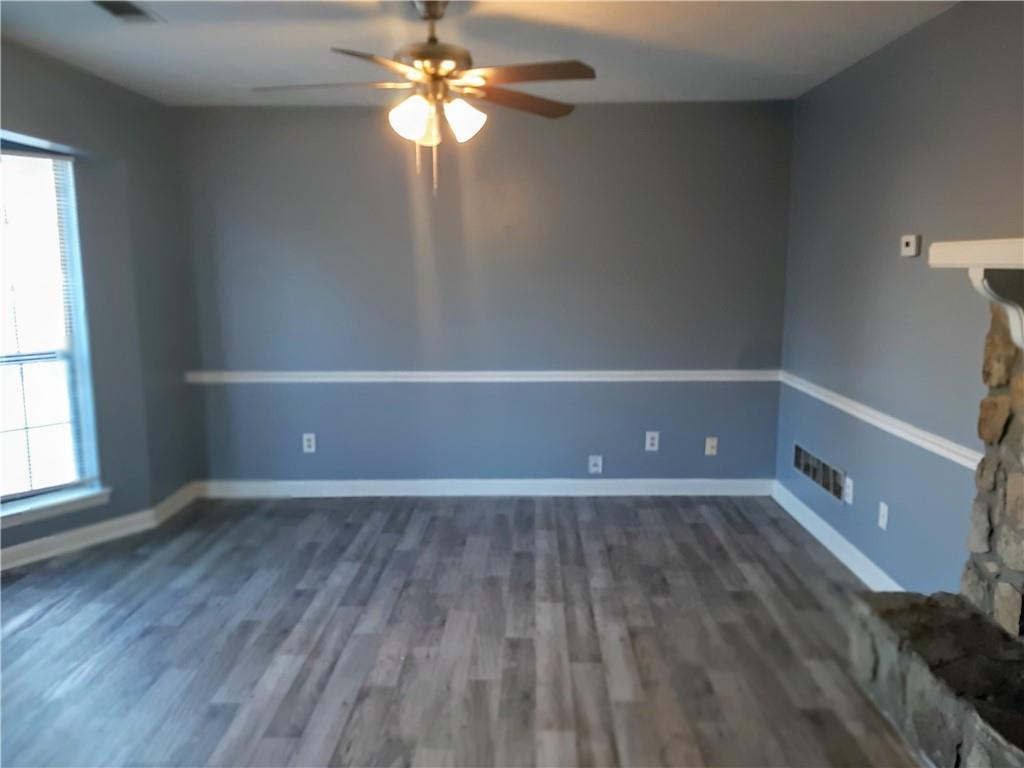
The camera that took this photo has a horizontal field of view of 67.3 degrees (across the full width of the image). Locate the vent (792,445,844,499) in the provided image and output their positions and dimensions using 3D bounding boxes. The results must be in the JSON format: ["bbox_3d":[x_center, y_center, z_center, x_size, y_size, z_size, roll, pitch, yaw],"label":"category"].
[{"bbox_3d":[1.634,0.465,4.145,0.030,0.145,0.709,0,9,1],"label":"vent"}]

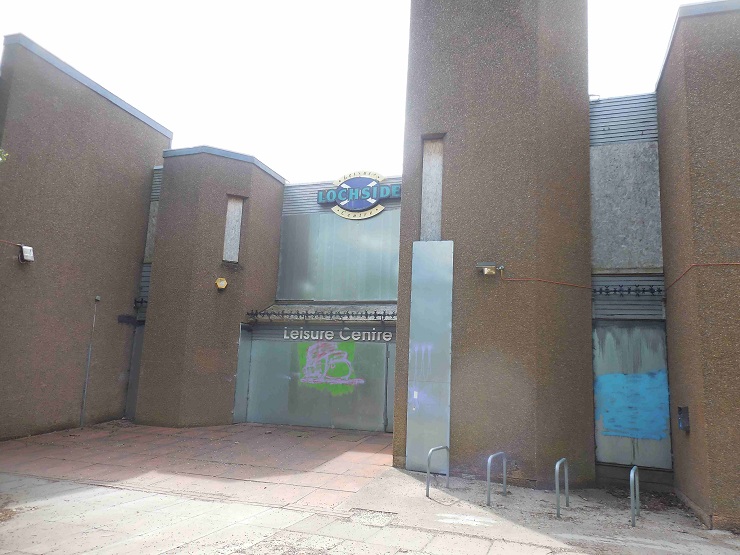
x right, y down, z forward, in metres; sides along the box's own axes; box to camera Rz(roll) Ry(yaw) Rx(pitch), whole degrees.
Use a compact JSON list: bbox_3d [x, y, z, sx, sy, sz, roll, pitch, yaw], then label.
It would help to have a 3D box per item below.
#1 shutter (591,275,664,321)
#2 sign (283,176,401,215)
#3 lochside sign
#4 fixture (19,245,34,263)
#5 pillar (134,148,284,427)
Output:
[{"bbox_3d":[4.833,0.362,10.007,1.233,0.850,0.080,-1,-10,18],"label":"shutter"},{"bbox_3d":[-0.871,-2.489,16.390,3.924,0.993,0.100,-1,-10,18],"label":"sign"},{"bbox_3d":[-0.314,-2.434,16.067,2.680,1.534,0.200,-1,-10,18],"label":"lochside sign"},{"bbox_3d":[-7.628,-0.523,11.885,0.220,0.330,0.250,-1,-10,18],"label":"fixture"},{"bbox_3d":[-4.403,0.333,15.309,2.270,7.382,2.871,-1,-10,18],"label":"pillar"}]

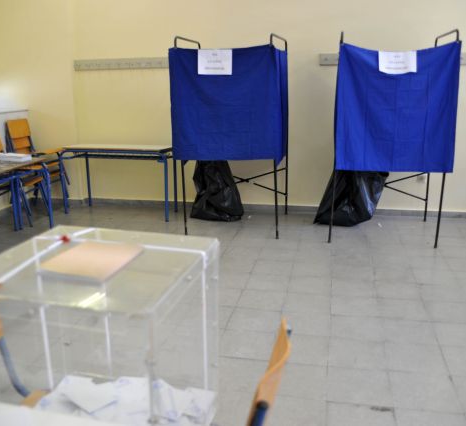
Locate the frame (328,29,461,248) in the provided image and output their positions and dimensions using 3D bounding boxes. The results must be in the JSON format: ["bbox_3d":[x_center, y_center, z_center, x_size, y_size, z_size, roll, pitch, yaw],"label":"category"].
[{"bbox_3d":[1.403,-0.691,4.623,0.950,1.810,0.890,1,15,10],"label":"frame"}]

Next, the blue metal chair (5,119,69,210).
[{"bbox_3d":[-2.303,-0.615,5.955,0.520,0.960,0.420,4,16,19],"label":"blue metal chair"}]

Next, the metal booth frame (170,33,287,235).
[{"bbox_3d":[0.040,-0.771,4.986,0.925,1.830,0.890,2,15,12],"label":"metal booth frame"}]

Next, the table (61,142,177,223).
[{"bbox_3d":[-1.298,-0.358,5.668,1.240,0.750,0.470,3,16,17],"label":"table"}]

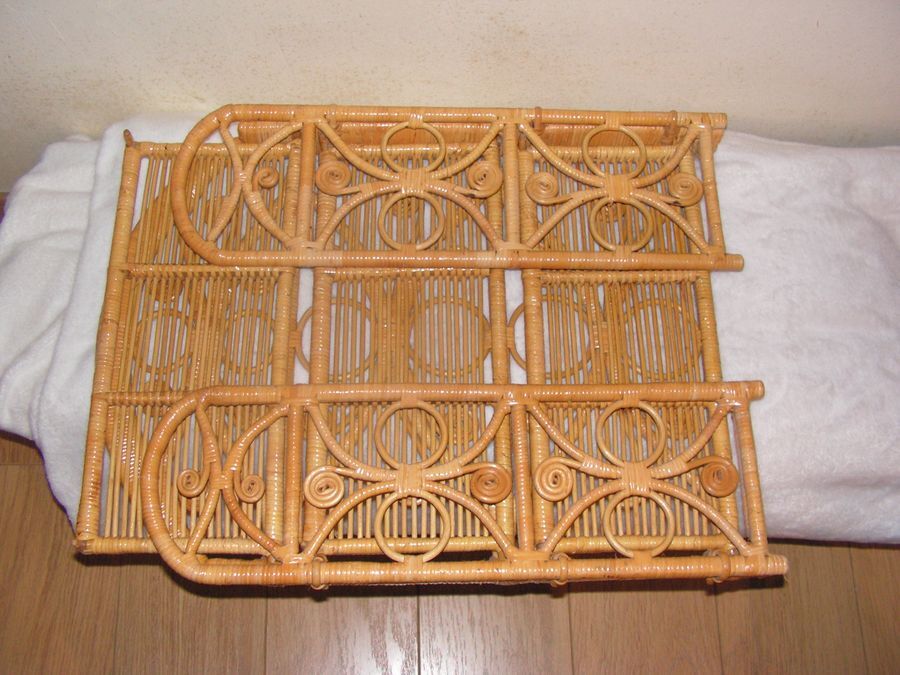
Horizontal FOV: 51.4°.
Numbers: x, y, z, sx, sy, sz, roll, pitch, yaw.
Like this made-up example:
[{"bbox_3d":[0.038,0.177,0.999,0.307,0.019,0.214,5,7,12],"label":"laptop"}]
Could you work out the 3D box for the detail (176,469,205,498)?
[{"bbox_3d":[-0.212,0.120,0.767,0.022,0.006,0.025,0,69,-1],"label":"detail"}]

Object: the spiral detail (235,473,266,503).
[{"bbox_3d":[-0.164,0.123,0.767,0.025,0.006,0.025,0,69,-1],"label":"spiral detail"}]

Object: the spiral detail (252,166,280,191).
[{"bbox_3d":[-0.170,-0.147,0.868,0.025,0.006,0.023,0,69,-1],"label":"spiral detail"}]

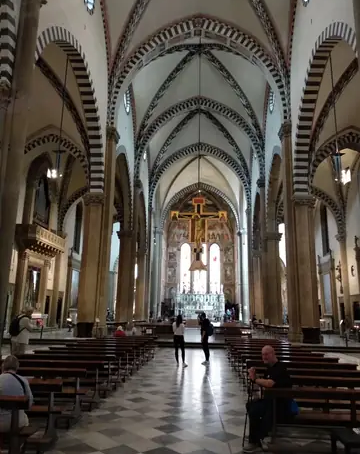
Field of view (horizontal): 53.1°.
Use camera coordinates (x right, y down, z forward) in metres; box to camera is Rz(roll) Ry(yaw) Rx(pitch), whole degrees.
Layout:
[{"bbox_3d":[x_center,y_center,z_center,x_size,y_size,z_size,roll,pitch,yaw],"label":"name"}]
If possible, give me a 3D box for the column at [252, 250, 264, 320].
[{"bbox_3d":[10.022,7.732,45.968,1.400,9.870,1.450,1,-13,3],"label":"column"}]

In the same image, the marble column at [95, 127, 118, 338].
[{"bbox_3d":[-5.331,-0.269,26.118,0.900,15.570,0.950,1,-13,3],"label":"marble column"}]

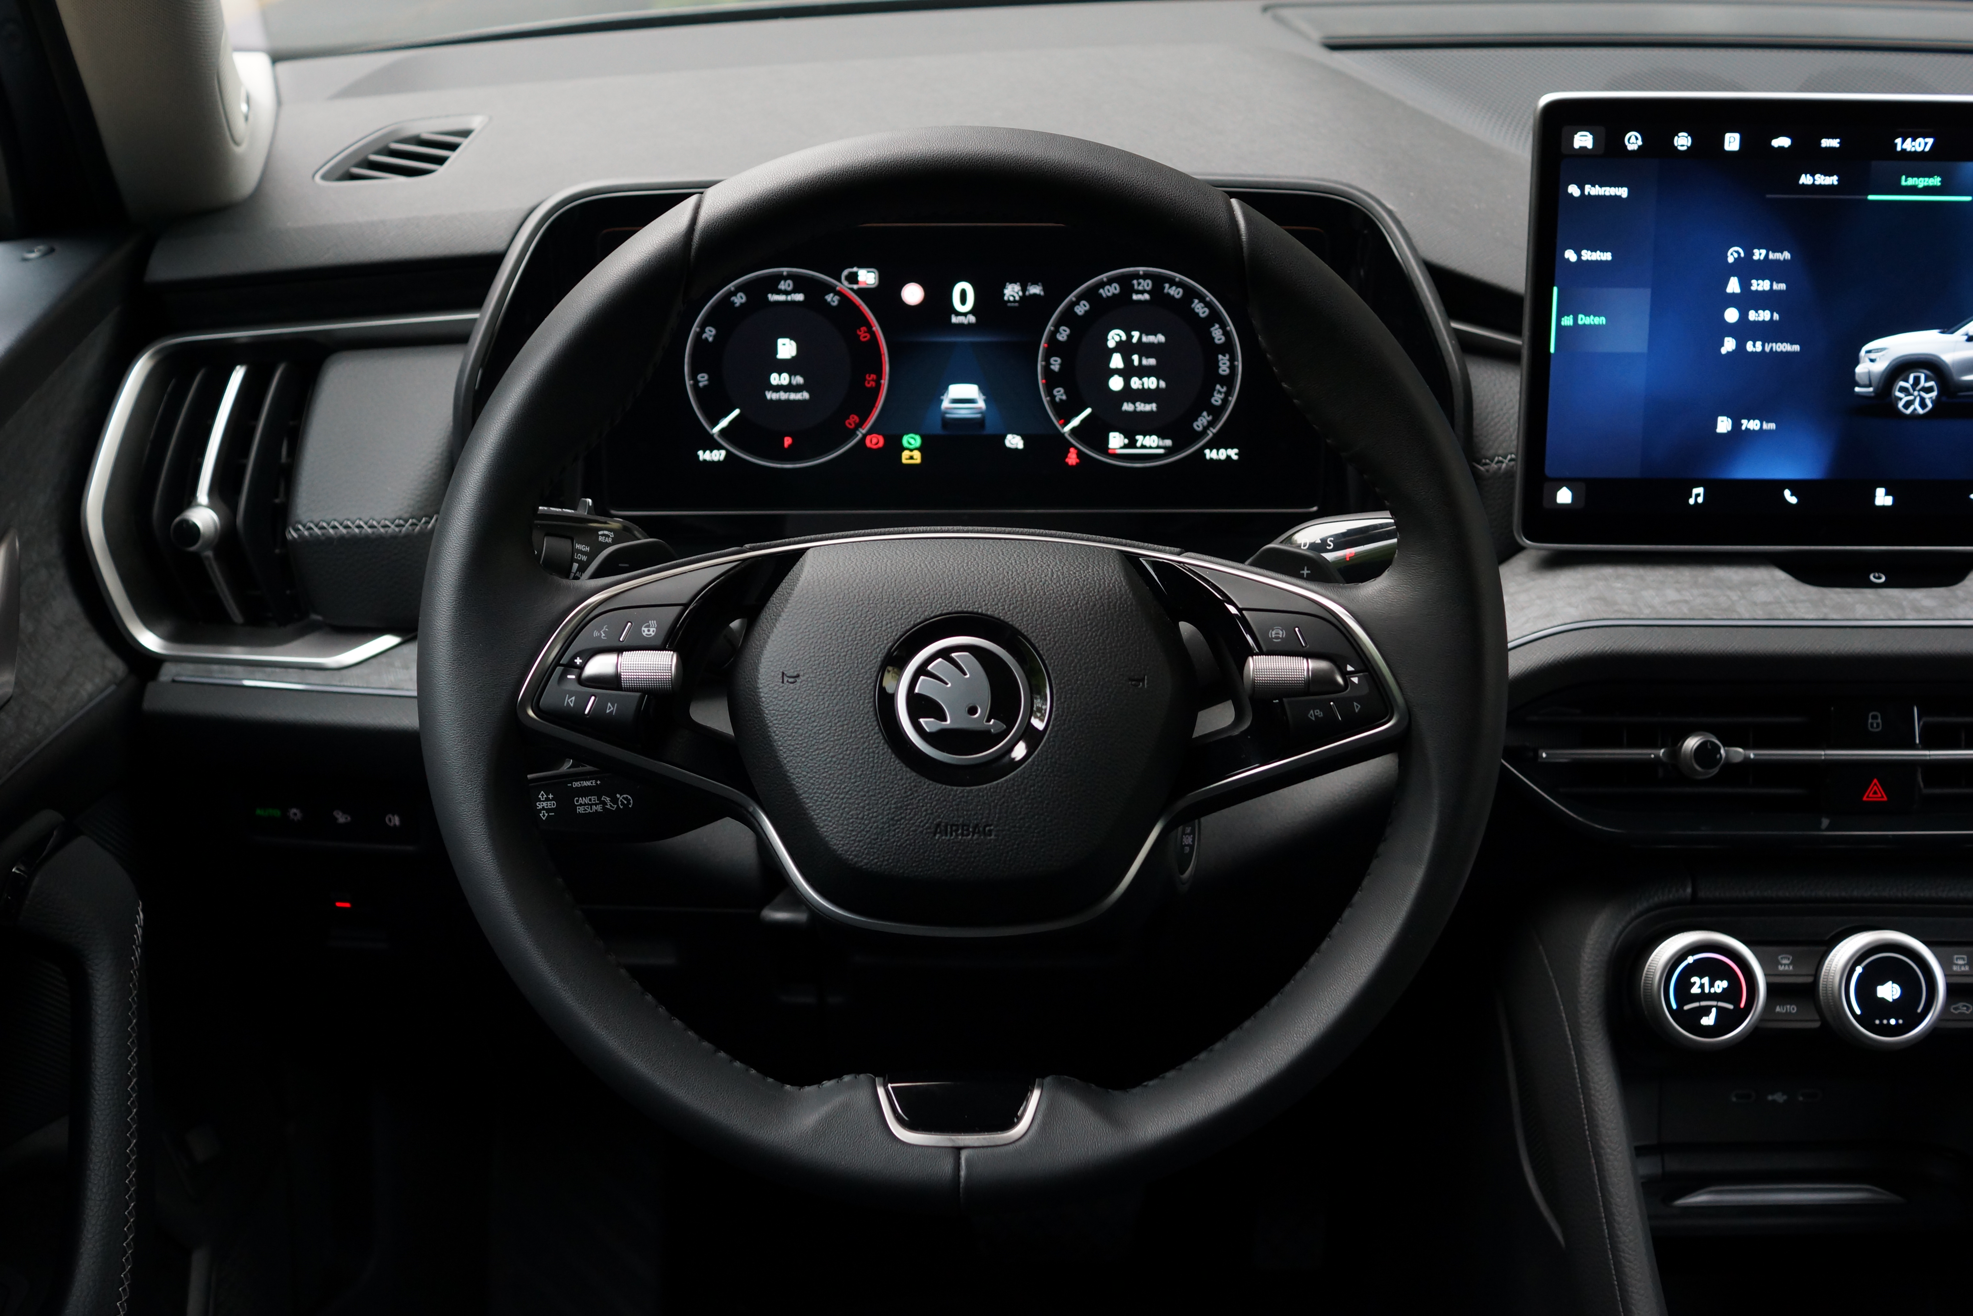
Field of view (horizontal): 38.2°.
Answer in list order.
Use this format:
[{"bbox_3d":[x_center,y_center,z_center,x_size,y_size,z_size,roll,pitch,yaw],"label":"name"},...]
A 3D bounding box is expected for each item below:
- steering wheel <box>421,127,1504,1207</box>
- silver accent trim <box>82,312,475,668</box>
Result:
[{"bbox_3d":[-0.008,0.003,0.990,0.370,0.369,0.085,0,-2,0],"label":"steering wheel"},{"bbox_3d":[-0.285,-0.067,1.155,0.155,0.125,0.070,0,22,0],"label":"silver accent trim"}]

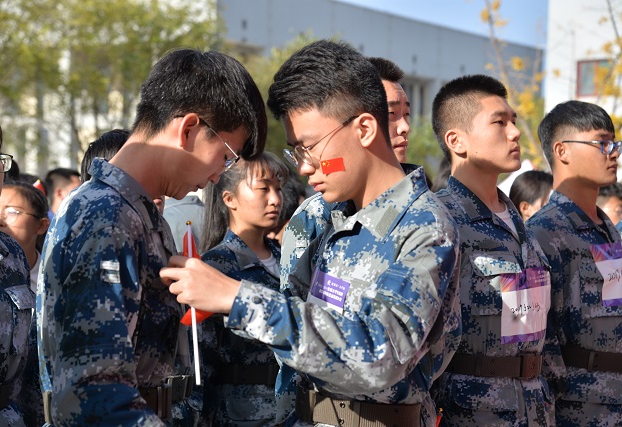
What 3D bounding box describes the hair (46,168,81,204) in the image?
[{"bbox_3d":[-1.360,-0.145,8.400,0.200,0.200,0.165,0,-1,10],"label":"hair"}]

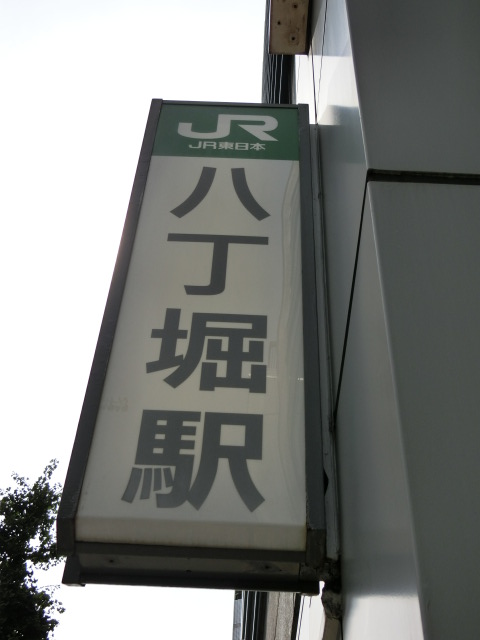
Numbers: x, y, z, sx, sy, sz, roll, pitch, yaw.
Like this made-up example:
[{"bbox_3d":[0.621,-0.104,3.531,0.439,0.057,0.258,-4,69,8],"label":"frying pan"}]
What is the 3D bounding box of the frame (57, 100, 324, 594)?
[{"bbox_3d":[-0.081,-0.097,3.244,0.650,2.266,0.275,2,-50,1],"label":"frame"}]

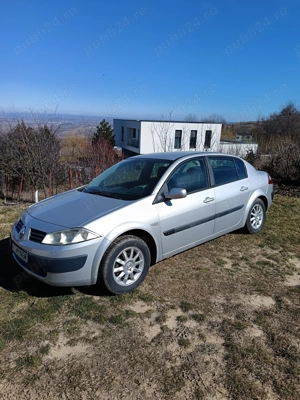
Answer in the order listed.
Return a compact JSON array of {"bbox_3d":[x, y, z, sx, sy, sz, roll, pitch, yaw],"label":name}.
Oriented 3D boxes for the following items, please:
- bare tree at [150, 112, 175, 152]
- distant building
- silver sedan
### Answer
[{"bbox_3d":[0.738,-3.766,17.638,1.600,3.400,1.600,3,16,2],"label":"bare tree"},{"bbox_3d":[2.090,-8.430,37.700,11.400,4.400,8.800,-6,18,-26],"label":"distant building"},{"bbox_3d":[0.297,-0.066,4.372,4.480,1.450,1.790,-12,17,-40],"label":"silver sedan"}]

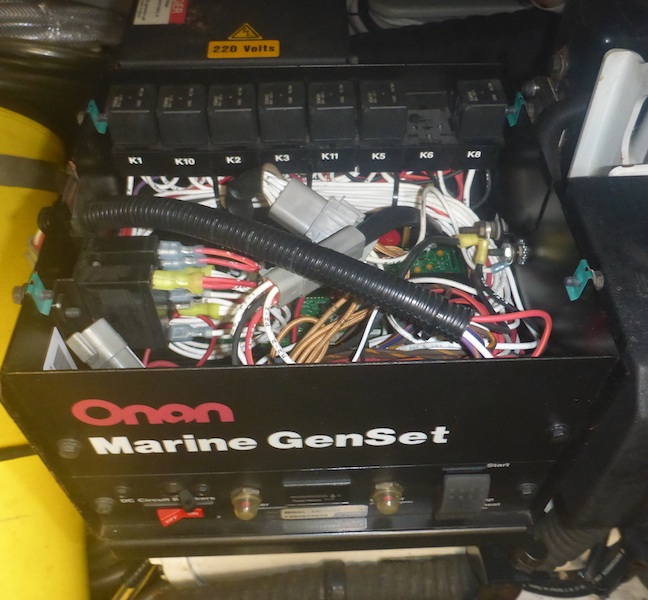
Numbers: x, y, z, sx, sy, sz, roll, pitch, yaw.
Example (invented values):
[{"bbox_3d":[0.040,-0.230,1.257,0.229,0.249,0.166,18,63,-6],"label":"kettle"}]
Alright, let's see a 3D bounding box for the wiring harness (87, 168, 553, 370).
[{"bbox_3d":[-0.011,-0.023,0.391,0.250,0.090,0.185,-1,49,-1],"label":"wiring harness"}]

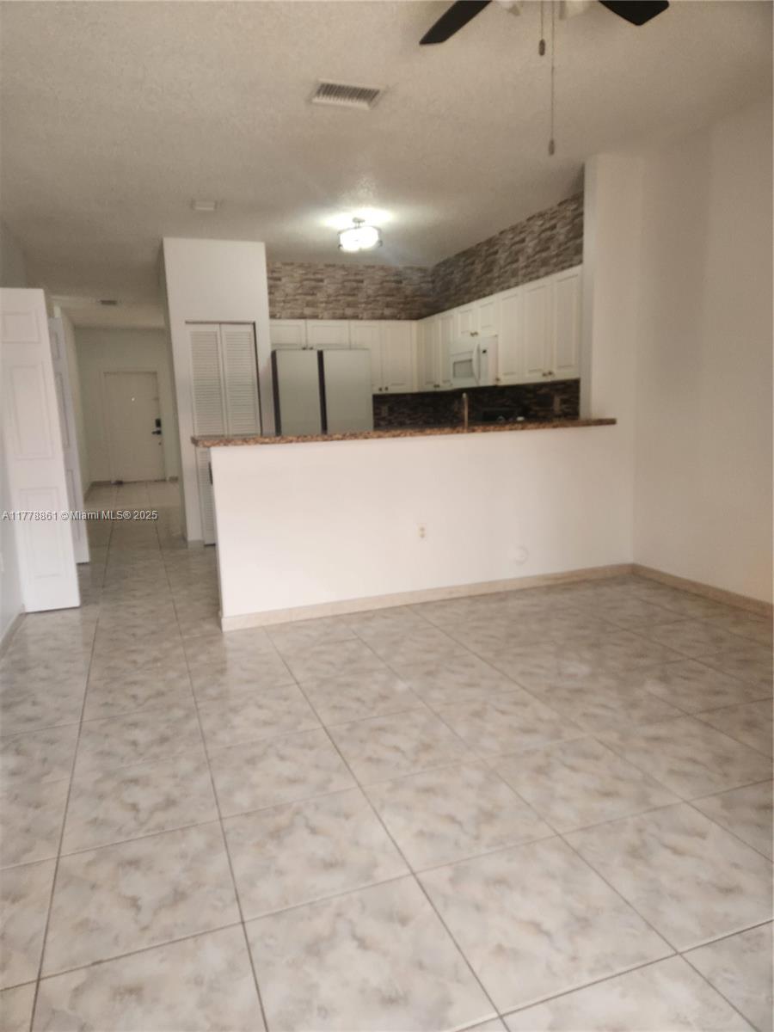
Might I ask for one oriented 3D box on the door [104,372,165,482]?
[{"bbox_3d":[-4.661,-1.662,12.703,0.915,2.030,0.060,-5,10,-20],"label":"door"}]

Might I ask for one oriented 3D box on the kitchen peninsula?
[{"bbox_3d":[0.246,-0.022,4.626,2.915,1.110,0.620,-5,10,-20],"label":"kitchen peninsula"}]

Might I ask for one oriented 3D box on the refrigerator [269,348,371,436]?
[{"bbox_3d":[-0.698,-0.702,6.903,0.910,1.780,0.830,-5,10,-20],"label":"refrigerator"}]

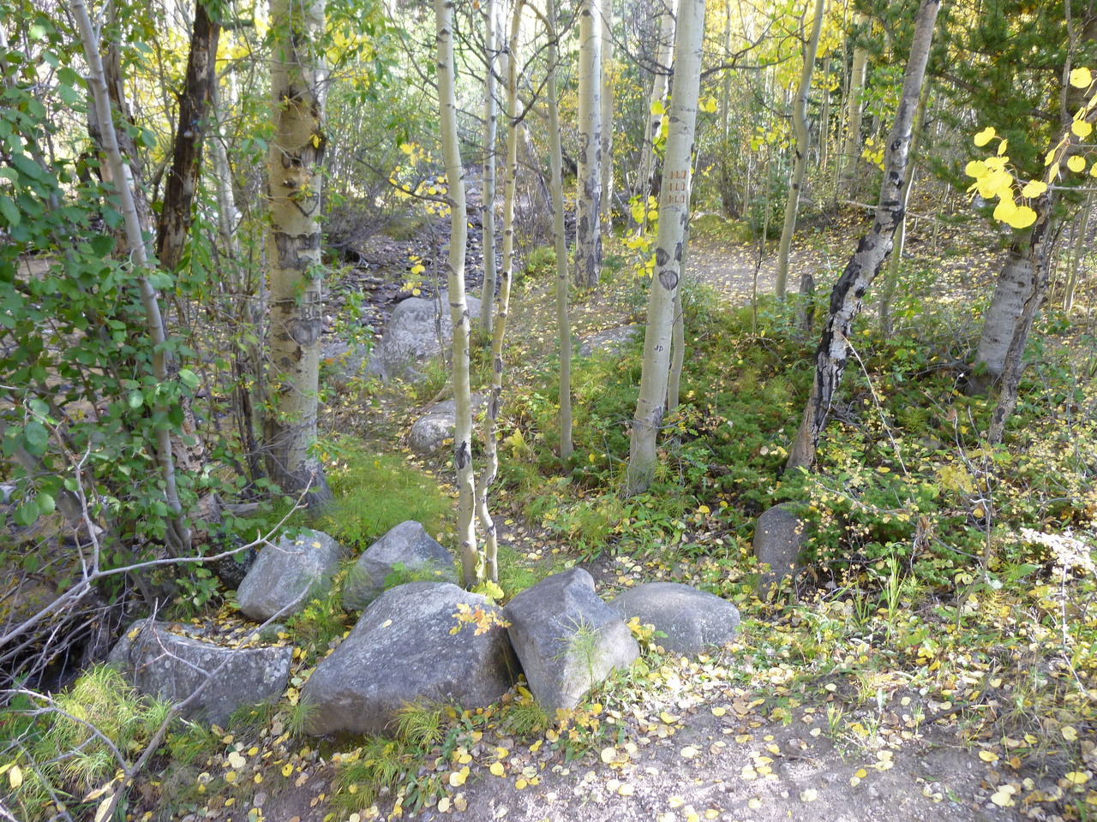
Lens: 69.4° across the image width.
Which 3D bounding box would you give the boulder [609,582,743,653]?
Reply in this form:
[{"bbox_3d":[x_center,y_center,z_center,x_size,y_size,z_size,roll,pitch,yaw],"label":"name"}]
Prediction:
[{"bbox_3d":[0.418,0.669,2.786,0.450,0.180,0.360,1,17,0],"label":"boulder"}]

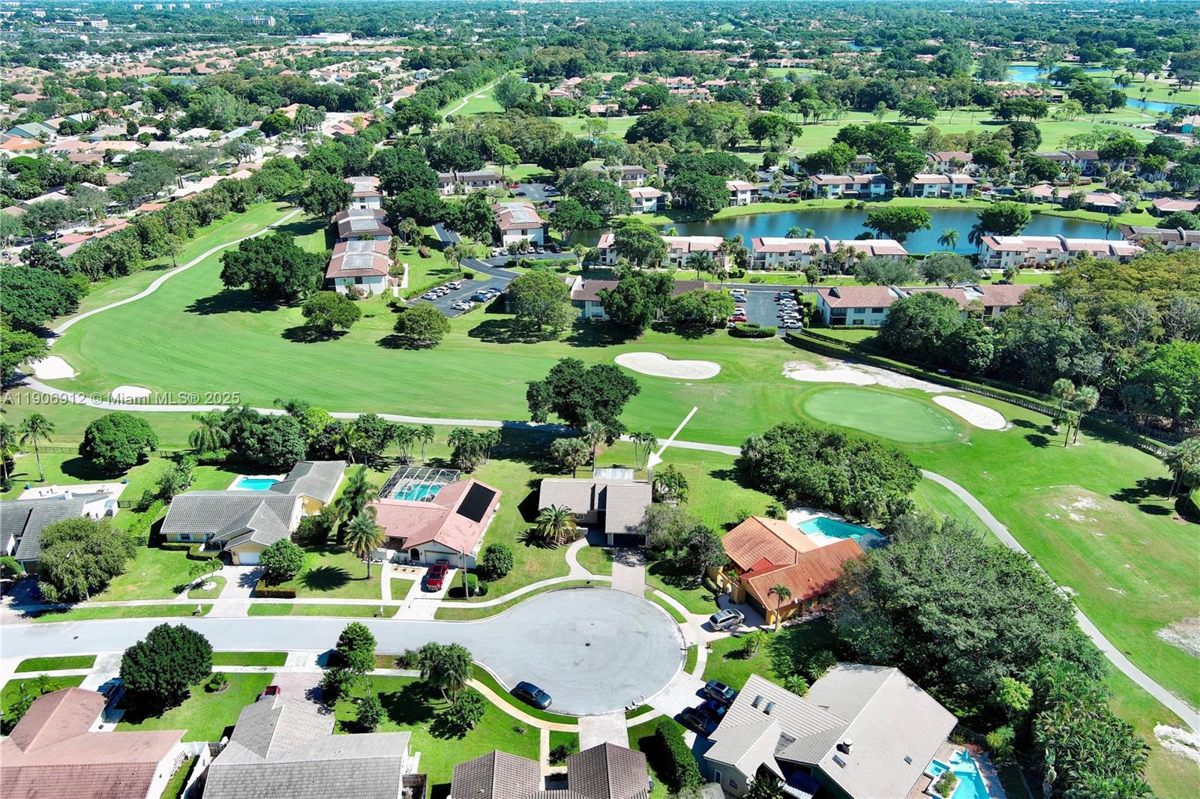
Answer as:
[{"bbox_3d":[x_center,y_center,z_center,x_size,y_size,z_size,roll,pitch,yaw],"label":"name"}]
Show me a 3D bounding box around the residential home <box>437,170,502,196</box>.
[{"bbox_3d":[-52.000,-85.981,383.083,28.000,7.200,14.000,-3,24,-6],"label":"residential home"}]

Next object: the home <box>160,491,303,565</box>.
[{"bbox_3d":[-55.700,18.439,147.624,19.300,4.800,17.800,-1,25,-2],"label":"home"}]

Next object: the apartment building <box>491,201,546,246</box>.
[{"bbox_3d":[-28.247,-61.822,336.916,15.000,7.300,37.500,-4,23,-9],"label":"apartment building"}]

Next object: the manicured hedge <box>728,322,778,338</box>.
[{"bbox_3d":[36.900,-16.529,231.292,10.100,1.300,5.800,0,24,0],"label":"manicured hedge"}]

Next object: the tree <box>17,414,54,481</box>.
[{"bbox_3d":[-95.979,8.362,165.787,6.200,12.500,6.200,0,23,0],"label":"tree"}]

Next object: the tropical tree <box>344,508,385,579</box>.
[{"bbox_3d":[-33.492,21.030,138.389,5.700,10.700,5.700,0,23,0],"label":"tropical tree"}]

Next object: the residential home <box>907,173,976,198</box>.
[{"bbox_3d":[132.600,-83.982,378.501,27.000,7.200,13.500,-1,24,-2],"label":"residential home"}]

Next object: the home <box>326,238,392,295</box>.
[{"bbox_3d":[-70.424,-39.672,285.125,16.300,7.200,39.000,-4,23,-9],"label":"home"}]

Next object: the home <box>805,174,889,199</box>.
[{"bbox_3d":[90.900,-77.774,351.350,26.600,7.000,15.000,0,25,-1],"label":"home"}]

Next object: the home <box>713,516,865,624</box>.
[{"bbox_3d":[26.380,22.678,136.685,19.500,5.100,17.100,-13,27,-27],"label":"home"}]

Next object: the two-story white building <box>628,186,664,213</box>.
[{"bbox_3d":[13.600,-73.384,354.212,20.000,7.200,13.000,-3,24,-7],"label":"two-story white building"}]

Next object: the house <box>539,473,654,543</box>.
[{"bbox_3d":[-0.600,16.344,151.171,17.800,5.600,16.600,0,25,1],"label":"house"}]

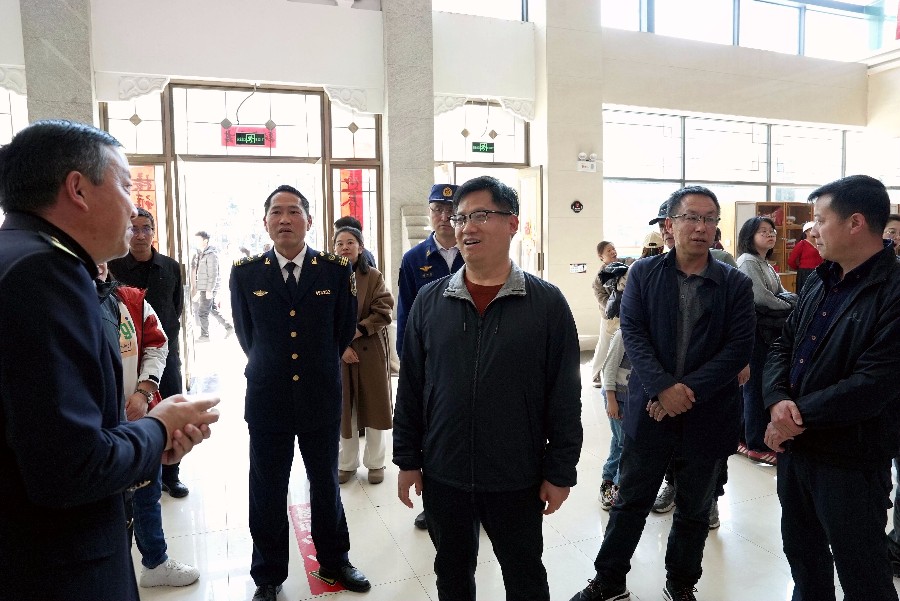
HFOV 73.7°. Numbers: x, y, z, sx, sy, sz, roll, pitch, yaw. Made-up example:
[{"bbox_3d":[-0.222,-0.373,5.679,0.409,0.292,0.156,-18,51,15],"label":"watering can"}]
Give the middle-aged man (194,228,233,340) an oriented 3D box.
[{"bbox_3d":[-3.797,-0.236,9.666,0.620,1.740,0.480,-2,5,-17],"label":"middle-aged man"}]

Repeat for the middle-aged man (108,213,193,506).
[{"bbox_3d":[-1.854,0.300,3.706,0.480,1.740,0.310,-3,5,-22],"label":"middle-aged man"}]

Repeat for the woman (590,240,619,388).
[{"bbox_3d":[1.700,0.148,6.359,0.460,1.550,0.420,-5,6,-42],"label":"woman"}]

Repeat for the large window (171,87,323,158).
[{"bbox_3d":[-2.444,-2.168,7.333,1.780,0.832,0.120,-3,5,-20],"label":"large window"}]

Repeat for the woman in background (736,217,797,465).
[{"bbox_3d":[2.174,0.239,4.182,0.420,1.630,0.350,-4,5,-32],"label":"woman in background"}]

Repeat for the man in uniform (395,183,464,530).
[{"bbox_3d":[-0.027,0.274,3.187,0.490,1.770,0.320,-1,4,3],"label":"man in uniform"}]

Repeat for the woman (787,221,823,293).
[{"bbox_3d":[4.411,-0.141,7.463,0.360,1.670,0.480,-3,5,-20],"label":"woman"}]

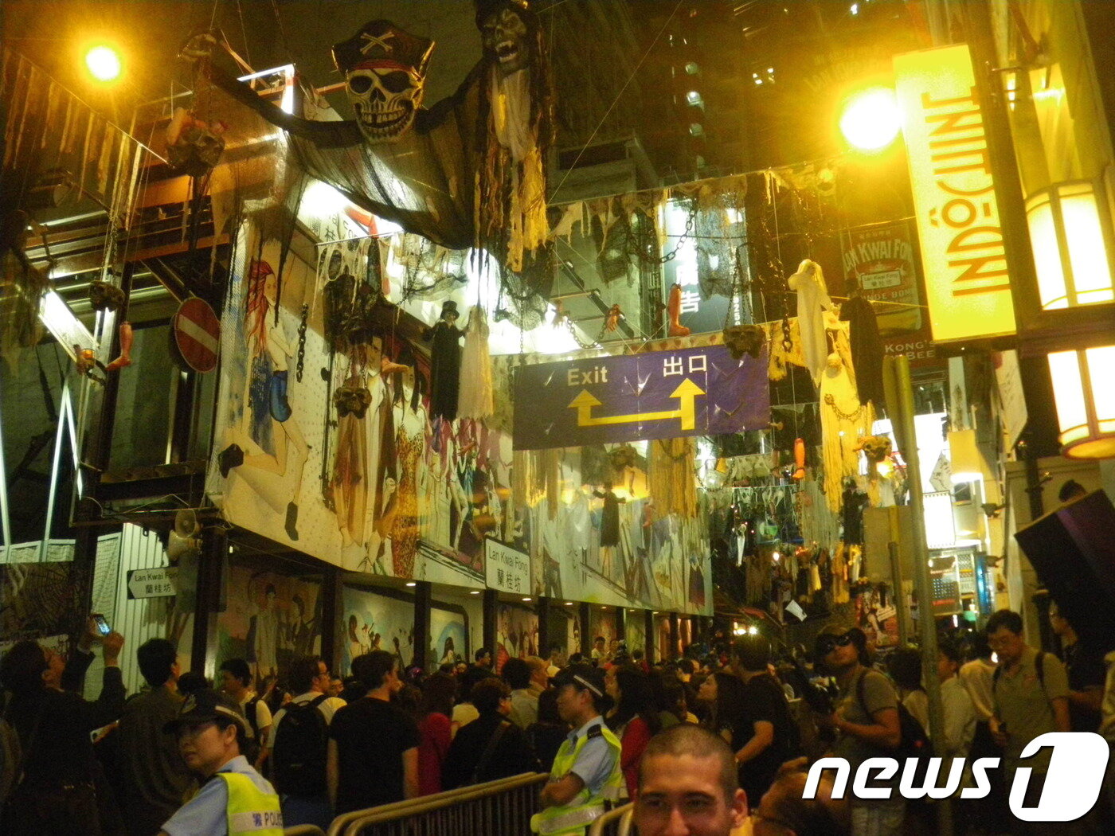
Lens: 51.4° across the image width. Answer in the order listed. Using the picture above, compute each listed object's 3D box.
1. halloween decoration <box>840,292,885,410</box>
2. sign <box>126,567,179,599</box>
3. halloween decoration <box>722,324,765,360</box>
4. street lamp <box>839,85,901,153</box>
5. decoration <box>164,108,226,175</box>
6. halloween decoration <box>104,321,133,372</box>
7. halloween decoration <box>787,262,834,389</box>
[{"bbox_3d":[2.745,-0.612,10.500,0.330,1.080,0.250,-6,-19,13],"label":"halloween decoration"},{"bbox_3d":[-3.502,1.457,10.200,0.580,0.245,0.040,-7,-20,16],"label":"sign"},{"bbox_3d":[1.765,-0.717,11.000,0.370,0.280,0.270,-6,-19,13],"label":"halloween decoration"},{"bbox_3d":[2.963,-2.831,11.000,0.500,0.420,0.500,-6,-19,13],"label":"street lamp"},{"bbox_3d":[-2.487,-1.905,8.000,0.360,0.380,0.320,0,-19,-3],"label":"decoration"},{"bbox_3d":[-3.709,-0.607,9.800,0.190,0.430,0.110,-7,-20,16],"label":"halloween decoration"},{"bbox_3d":[2.284,-0.860,10.500,0.330,1.200,0.250,-2,-19,3],"label":"halloween decoration"}]

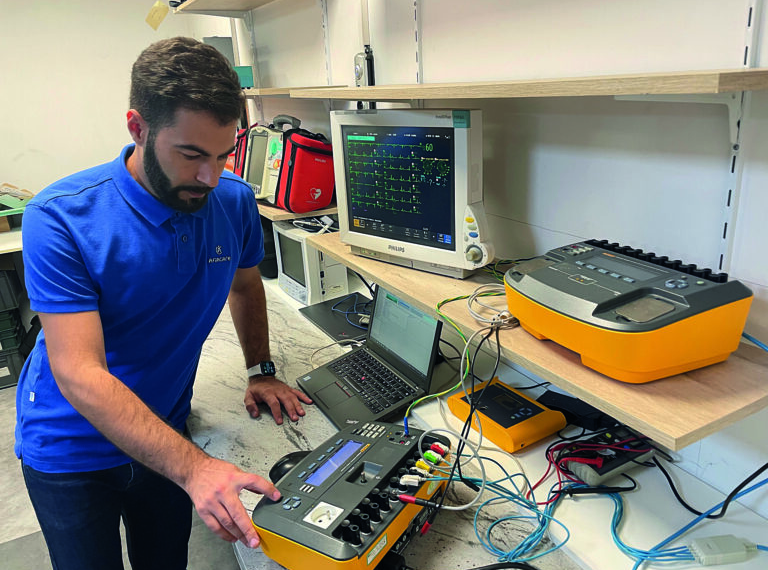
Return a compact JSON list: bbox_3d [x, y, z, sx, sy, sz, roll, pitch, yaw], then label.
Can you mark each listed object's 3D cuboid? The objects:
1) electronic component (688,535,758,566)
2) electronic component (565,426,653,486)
[{"bbox_3d":[0.510,0.397,0.866,0.089,0.018,0.036,-5,19,-2],"label":"electronic component"},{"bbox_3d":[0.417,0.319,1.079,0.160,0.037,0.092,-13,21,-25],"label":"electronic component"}]

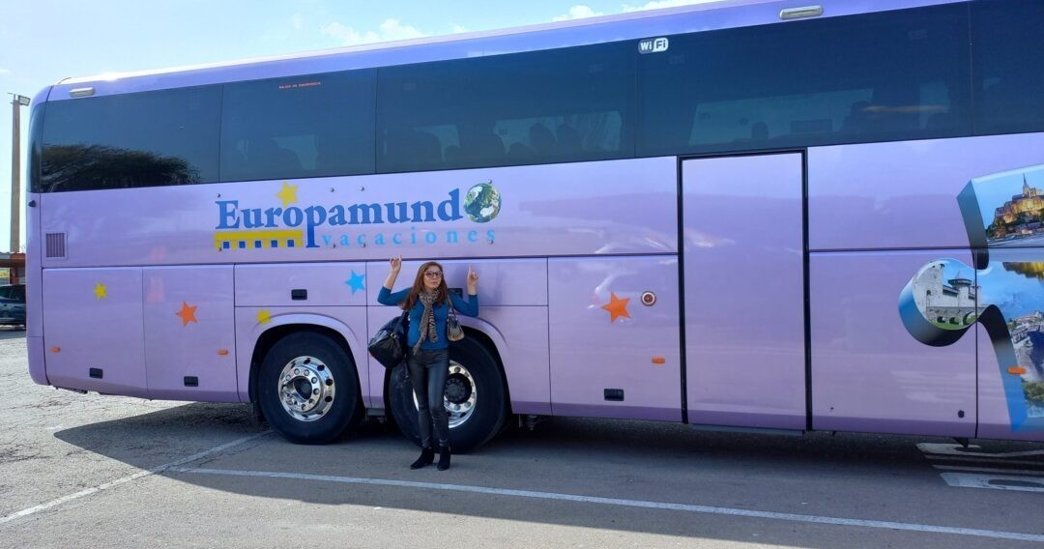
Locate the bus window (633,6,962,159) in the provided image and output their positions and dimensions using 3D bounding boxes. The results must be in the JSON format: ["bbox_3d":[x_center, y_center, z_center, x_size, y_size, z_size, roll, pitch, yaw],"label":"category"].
[{"bbox_3d":[2.010,-1.407,5.594,2.316,0.951,0.060,-1,-4,18],"label":"bus window"}]

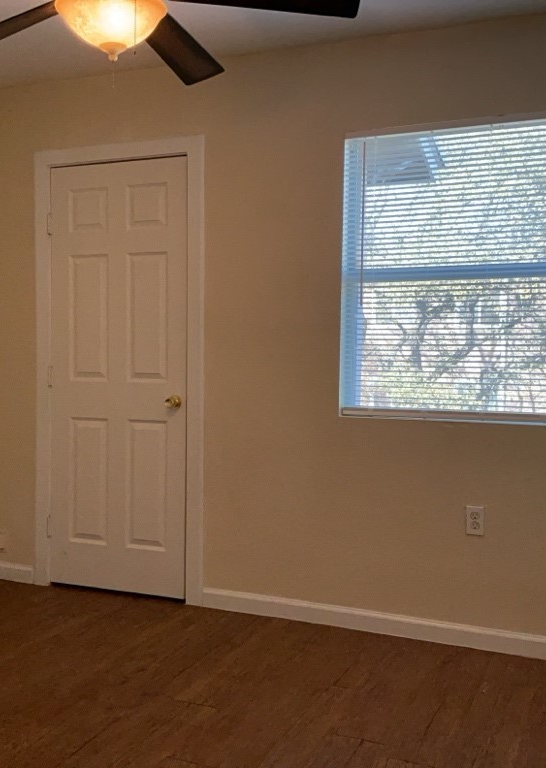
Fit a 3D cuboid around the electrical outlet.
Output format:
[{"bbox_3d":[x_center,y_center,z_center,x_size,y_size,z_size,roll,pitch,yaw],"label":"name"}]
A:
[{"bbox_3d":[0.807,0.549,3.192,0.070,0.114,0.010,2,2,22],"label":"electrical outlet"}]

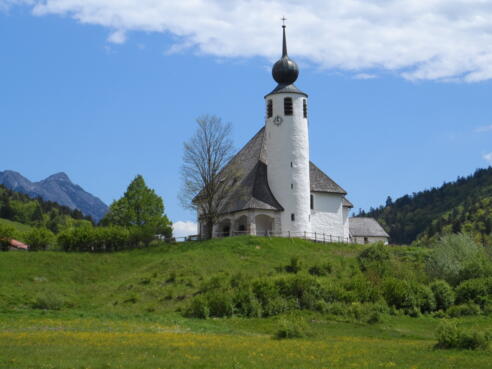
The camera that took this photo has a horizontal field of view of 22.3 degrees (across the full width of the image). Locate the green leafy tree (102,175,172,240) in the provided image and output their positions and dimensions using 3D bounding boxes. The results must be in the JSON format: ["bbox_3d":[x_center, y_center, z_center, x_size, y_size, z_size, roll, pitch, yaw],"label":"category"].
[{"bbox_3d":[-15.152,3.264,174.672,9.460,9.430,9.460,-1,-8,2],"label":"green leafy tree"}]

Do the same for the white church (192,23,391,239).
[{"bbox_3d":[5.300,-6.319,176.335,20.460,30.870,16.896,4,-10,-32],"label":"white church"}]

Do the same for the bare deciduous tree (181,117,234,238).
[{"bbox_3d":[-5.147,-1.062,167.205,7.167,16.900,7.167,-1,-8,2],"label":"bare deciduous tree"}]

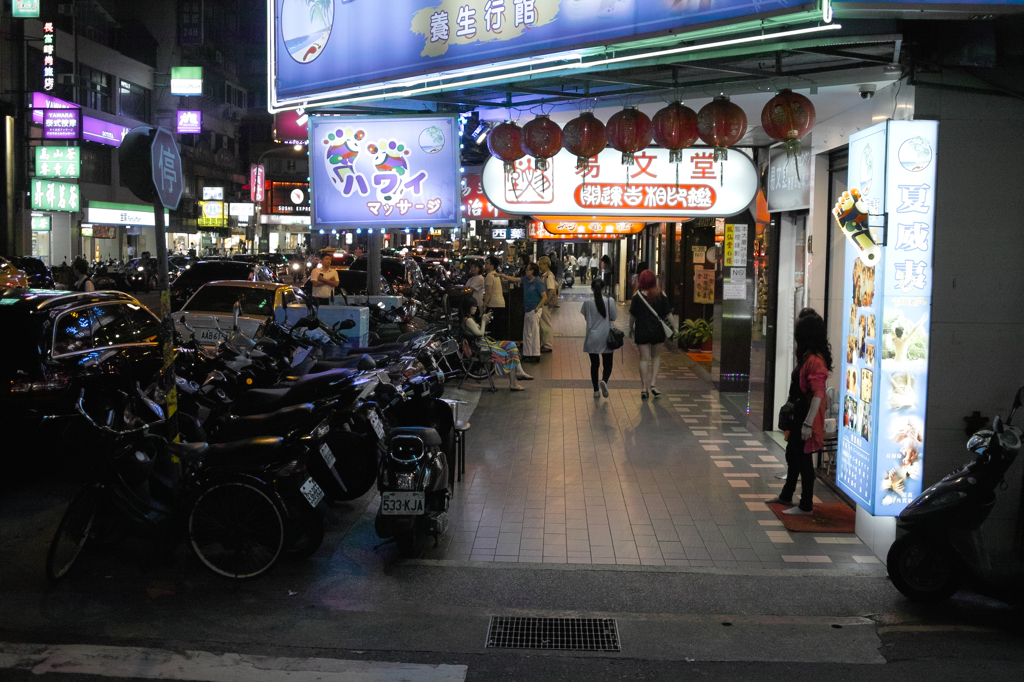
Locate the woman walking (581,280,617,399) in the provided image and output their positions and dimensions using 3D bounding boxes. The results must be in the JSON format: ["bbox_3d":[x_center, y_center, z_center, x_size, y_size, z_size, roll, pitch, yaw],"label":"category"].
[{"bbox_3d":[1.144,-0.028,15.412,0.460,1.570,0.400,1,5,2],"label":"woman walking"}]

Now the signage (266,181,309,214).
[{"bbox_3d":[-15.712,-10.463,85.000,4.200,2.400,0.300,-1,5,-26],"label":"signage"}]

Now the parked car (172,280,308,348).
[{"bbox_3d":[-3.912,-0.243,18.533,1.700,1.440,4.450,1,5,2],"label":"parked car"}]

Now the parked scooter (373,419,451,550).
[{"bbox_3d":[-0.612,0.805,7.939,0.640,1.050,1.720,1,5,2],"label":"parked scooter"}]

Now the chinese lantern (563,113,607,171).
[{"bbox_3d":[0.553,-1.507,8.850,0.345,0.435,0.345,1,5,2],"label":"chinese lantern"}]

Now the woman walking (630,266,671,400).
[{"bbox_3d":[1.782,-0.084,15.000,0.550,1.650,0.420,1,5,2],"label":"woman walking"}]

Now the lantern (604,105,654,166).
[{"bbox_3d":[0.857,-1.491,8.500,0.345,0.435,0.345,1,5,2],"label":"lantern"}]

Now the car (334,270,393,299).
[{"bbox_3d":[-2.949,-0.601,23.160,1.740,1.570,4.400,1,5,2],"label":"car"}]

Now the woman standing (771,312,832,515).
[{"bbox_3d":[2.219,0.527,8.918,0.480,1.520,0.450,2,5,14],"label":"woman standing"}]

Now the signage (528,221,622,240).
[{"bbox_3d":[2.004,-3.460,36.500,2.950,0.620,0.250,1,5,2],"label":"signage"}]

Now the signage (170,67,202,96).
[{"bbox_3d":[-15.039,-11.990,53.864,1.436,1.390,0.250,1,5,2],"label":"signage"}]

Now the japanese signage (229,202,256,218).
[{"bbox_3d":[-16.444,-7.978,71.000,1.500,0.850,0.250,1,5,2],"label":"japanese signage"}]

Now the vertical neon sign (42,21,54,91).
[{"bbox_3d":[-16.507,-10.168,41.518,0.409,2.474,0.220,1,5,2],"label":"vertical neon sign"}]

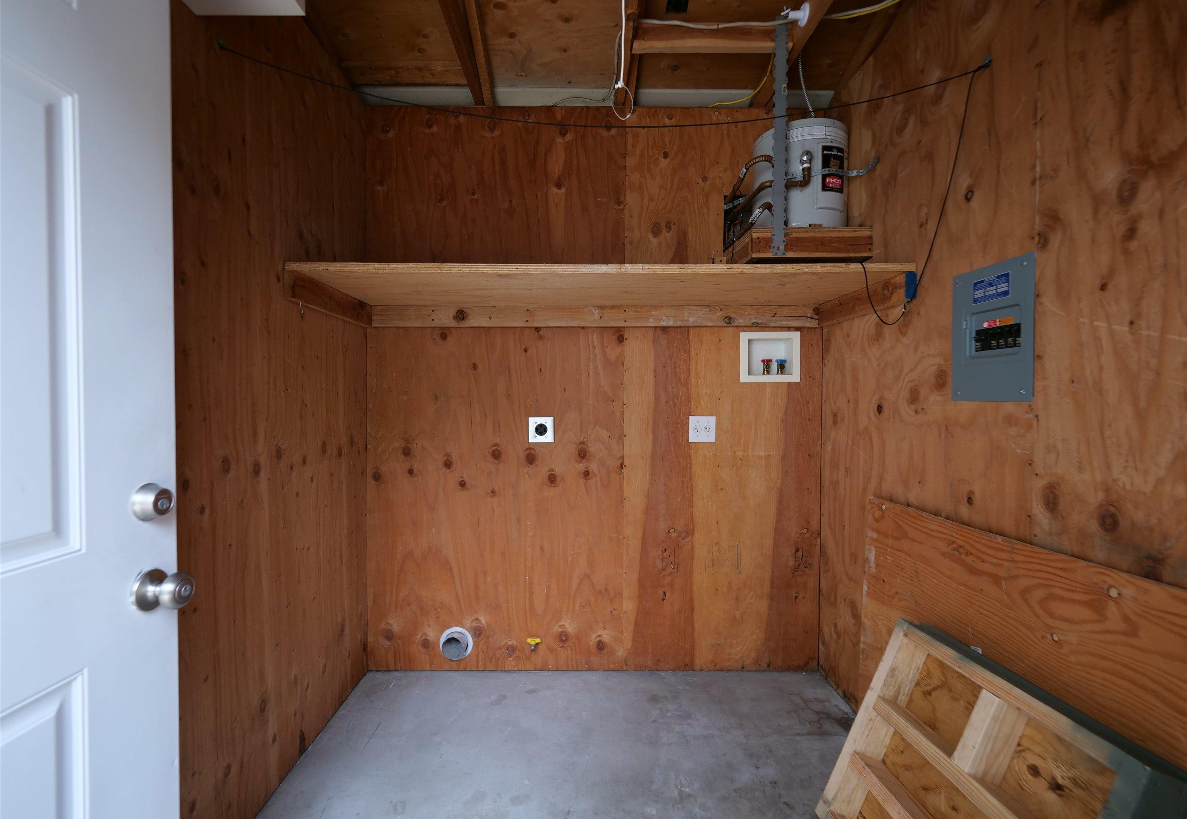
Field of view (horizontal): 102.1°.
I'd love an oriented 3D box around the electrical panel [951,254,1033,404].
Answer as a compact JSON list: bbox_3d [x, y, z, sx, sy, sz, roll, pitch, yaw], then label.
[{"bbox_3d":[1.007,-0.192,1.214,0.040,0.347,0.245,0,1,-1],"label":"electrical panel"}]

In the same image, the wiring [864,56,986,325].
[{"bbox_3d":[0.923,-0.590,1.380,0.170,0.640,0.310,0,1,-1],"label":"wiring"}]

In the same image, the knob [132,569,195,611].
[{"bbox_3d":[-0.683,0.291,0.772,0.064,0.066,0.066,0,1,-1],"label":"knob"}]

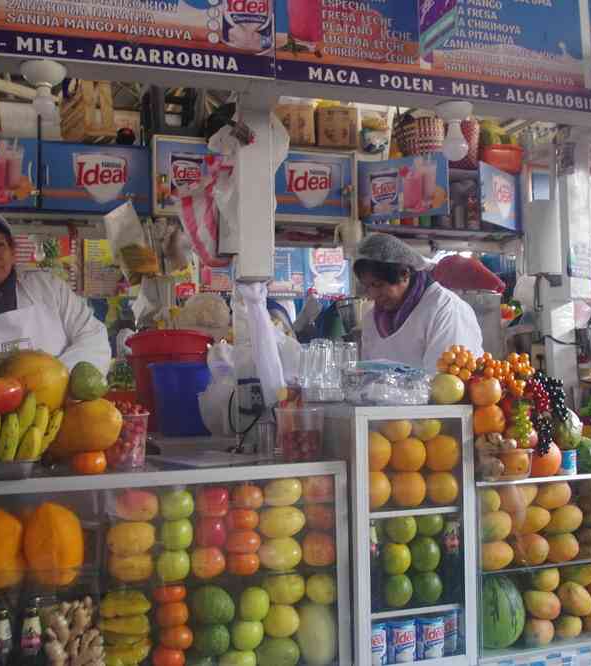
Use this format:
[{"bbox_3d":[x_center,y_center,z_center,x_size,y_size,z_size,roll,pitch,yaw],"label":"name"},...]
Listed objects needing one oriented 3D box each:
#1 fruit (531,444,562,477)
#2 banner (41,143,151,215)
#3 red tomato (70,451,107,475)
[{"bbox_3d":[0.685,0.349,2.052,0.086,0.086,0.086,0,-3,-17],"label":"fruit"},{"bbox_3d":[-0.787,-0.606,2.950,0.420,0.270,0.020,0,-1,-15],"label":"banner"},{"bbox_3d":[-0.465,0.292,1.692,0.076,0.058,0.076,0,-3,-17],"label":"red tomato"}]

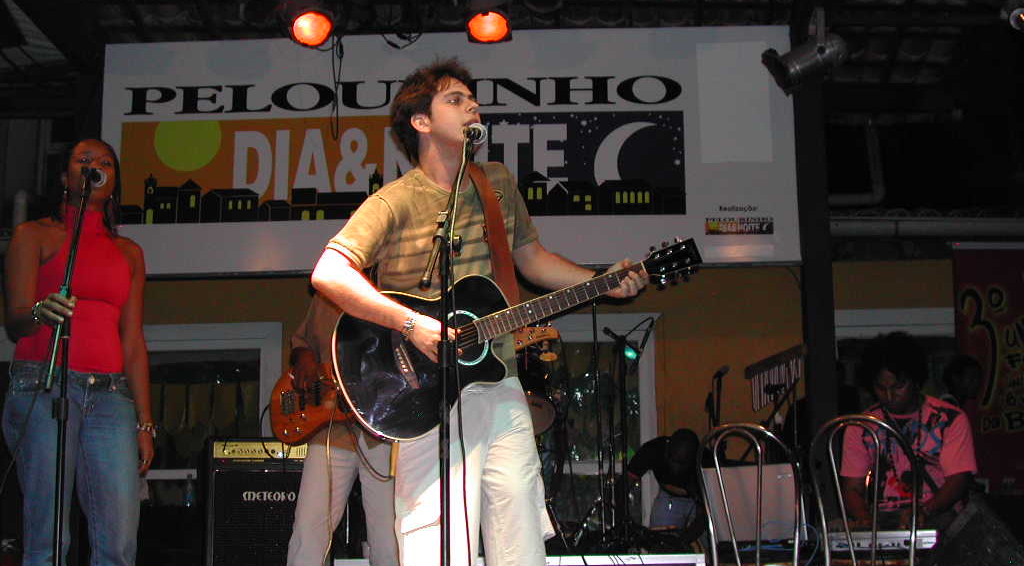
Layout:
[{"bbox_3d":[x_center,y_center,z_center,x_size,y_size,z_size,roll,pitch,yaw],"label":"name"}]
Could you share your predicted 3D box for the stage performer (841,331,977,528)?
[{"bbox_3d":[1.504,0.802,5.300,0.530,1.270,0.700,-2,-10,5],"label":"stage performer"}]

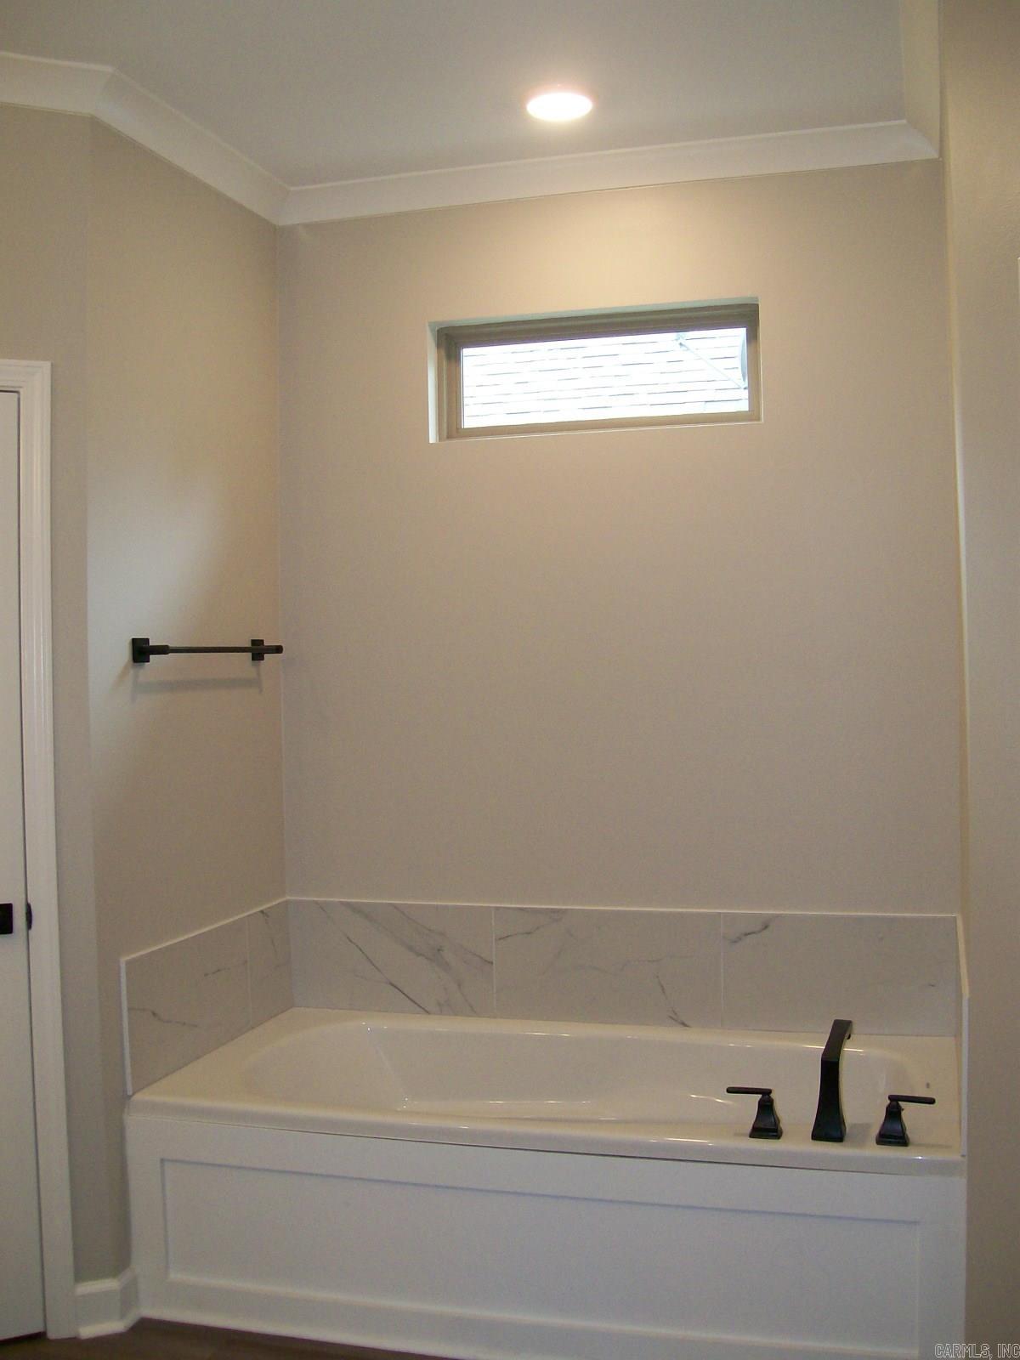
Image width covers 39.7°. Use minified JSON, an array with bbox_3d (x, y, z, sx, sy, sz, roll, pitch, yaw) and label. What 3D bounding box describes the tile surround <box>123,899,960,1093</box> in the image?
[{"bbox_3d":[0.131,0.763,3.345,1.803,0.301,0.896,-1,0,15],"label":"tile surround"}]

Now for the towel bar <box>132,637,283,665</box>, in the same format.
[{"bbox_3d":[-0.731,-0.073,3.510,0.071,0.056,0.675,-1,0,15],"label":"towel bar"}]

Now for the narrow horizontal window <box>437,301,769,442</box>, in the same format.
[{"bbox_3d":[0.228,-0.829,3.834,0.893,0.317,0.079,-1,0,15],"label":"narrow horizontal window"}]

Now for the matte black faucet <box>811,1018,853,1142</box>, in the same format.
[{"bbox_3d":[0.660,0.812,2.883,0.065,0.187,0.232,-1,0,19],"label":"matte black faucet"}]

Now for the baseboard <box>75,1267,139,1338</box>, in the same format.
[{"bbox_3d":[-0.888,1.372,3.123,0.133,0.126,0.074,-1,0,-18],"label":"baseboard"}]

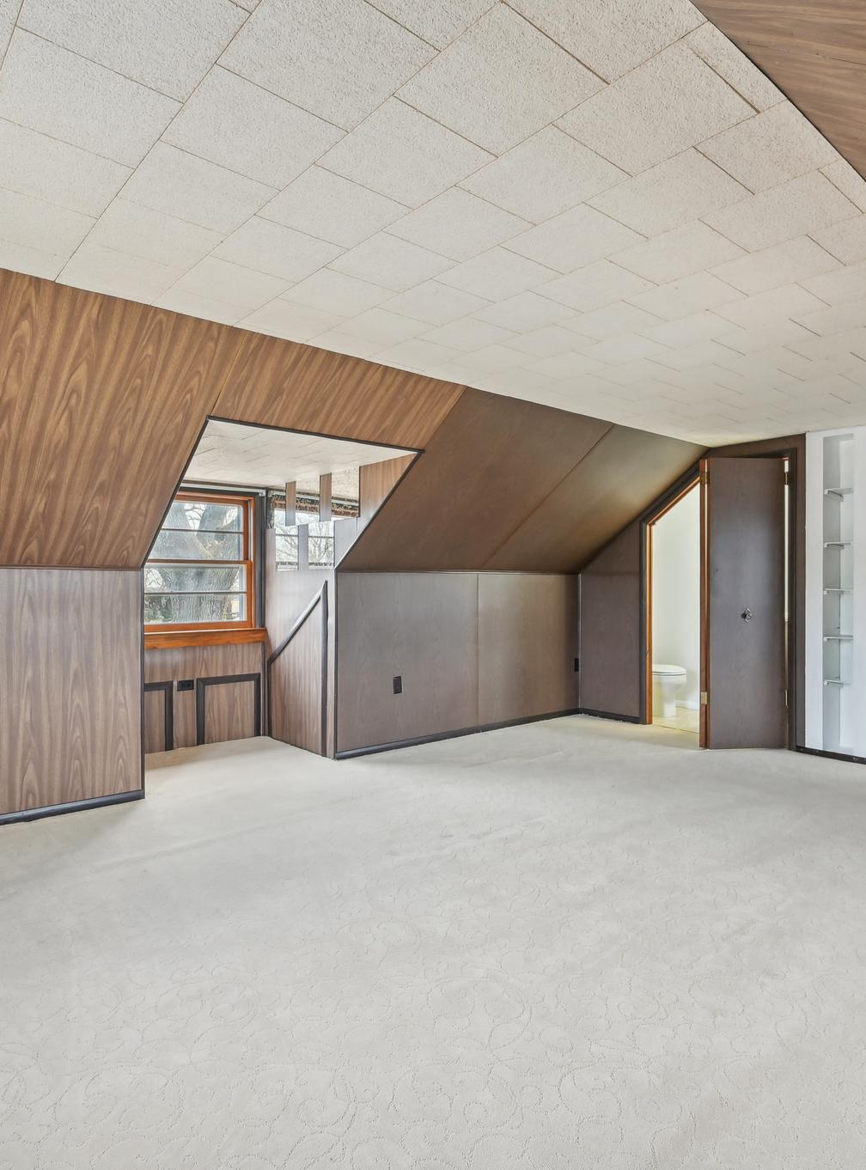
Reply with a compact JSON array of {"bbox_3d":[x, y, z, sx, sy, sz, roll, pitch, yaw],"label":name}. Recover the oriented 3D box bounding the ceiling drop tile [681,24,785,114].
[{"bbox_3d":[0.589,-1.003,1.319,0.306,0.018,0.060,0,0,-41],"label":"ceiling drop tile"}]

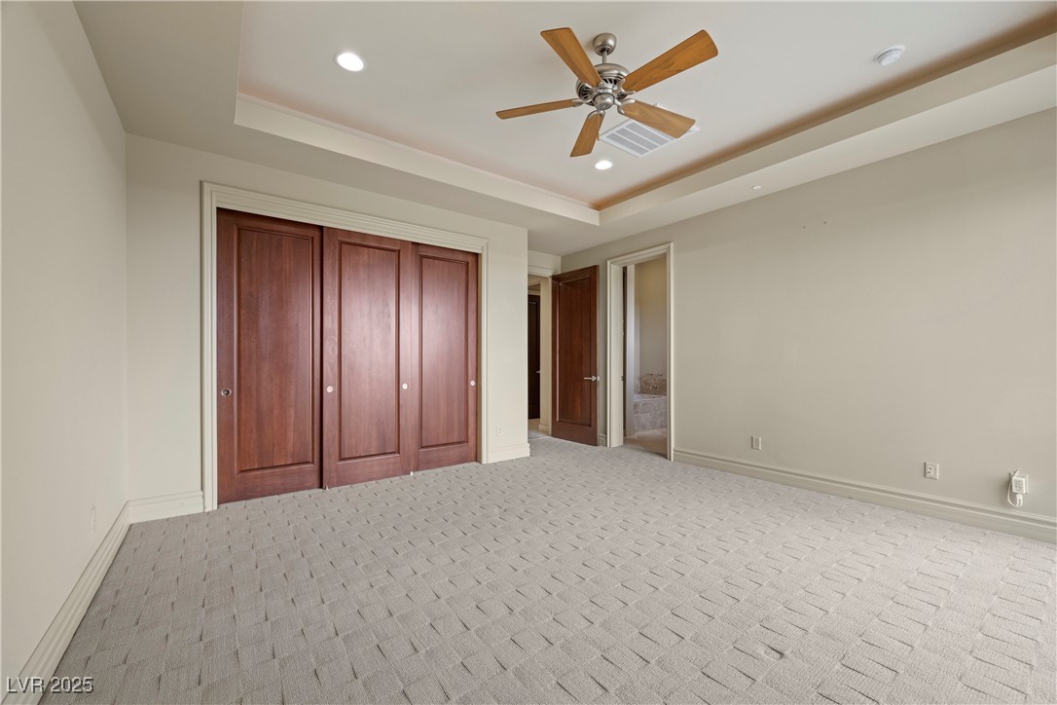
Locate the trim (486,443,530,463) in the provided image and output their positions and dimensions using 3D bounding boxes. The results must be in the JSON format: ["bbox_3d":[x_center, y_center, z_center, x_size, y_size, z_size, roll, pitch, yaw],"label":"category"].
[{"bbox_3d":[-0.220,1.152,4.725,0.590,0.165,0.022,1,-1,-37],"label":"trim"}]

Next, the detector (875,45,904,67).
[{"bbox_3d":[2.275,-1.860,2.592,0.147,0.047,0.147,1,-1,-37],"label":"detector"}]

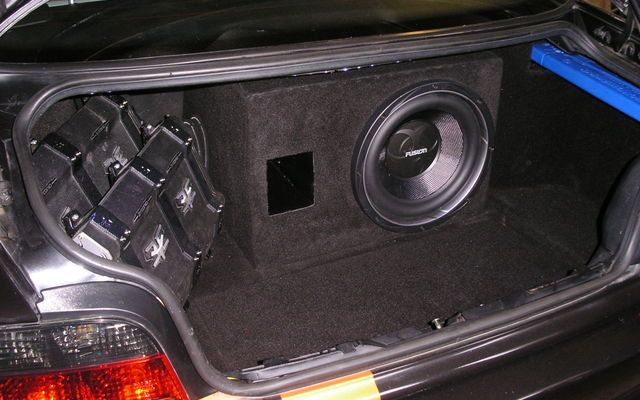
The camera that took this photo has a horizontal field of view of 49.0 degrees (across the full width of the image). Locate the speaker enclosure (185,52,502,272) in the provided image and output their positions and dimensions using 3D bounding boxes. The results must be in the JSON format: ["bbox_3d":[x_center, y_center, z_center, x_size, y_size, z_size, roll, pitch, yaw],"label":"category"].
[{"bbox_3d":[0.024,-0.161,1.526,0.520,0.340,0.460,-11,28,-21],"label":"speaker enclosure"}]

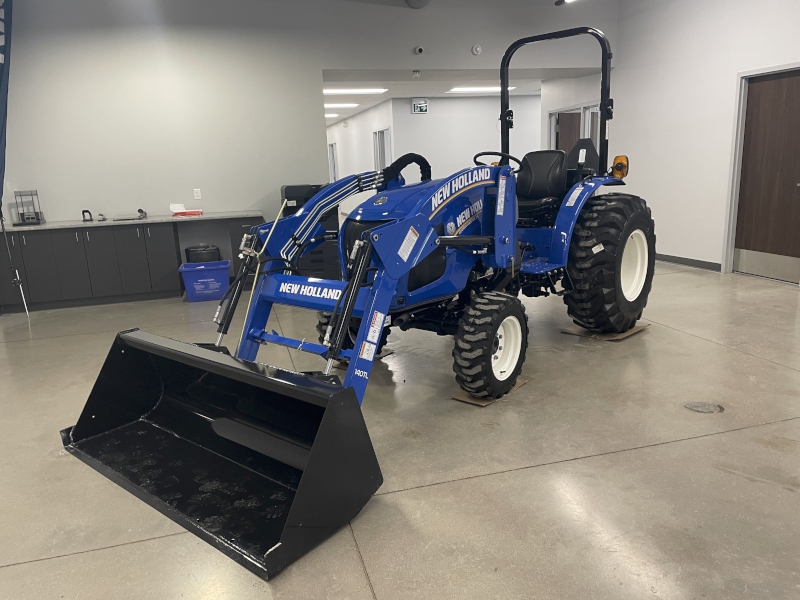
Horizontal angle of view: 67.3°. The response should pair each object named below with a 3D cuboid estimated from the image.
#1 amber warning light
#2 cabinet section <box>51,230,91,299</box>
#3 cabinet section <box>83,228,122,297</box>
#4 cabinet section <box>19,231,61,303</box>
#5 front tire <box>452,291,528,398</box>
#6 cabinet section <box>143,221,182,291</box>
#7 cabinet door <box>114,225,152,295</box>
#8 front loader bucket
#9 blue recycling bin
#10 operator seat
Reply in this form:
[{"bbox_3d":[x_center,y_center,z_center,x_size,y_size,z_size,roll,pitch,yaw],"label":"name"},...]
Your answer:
[{"bbox_3d":[1.721,-1.031,4.683,0.105,0.170,0.070,9,17,40],"label":"amber warning light"},{"bbox_3d":[-3.537,-0.395,6.498,0.300,0.775,0.025,-6,13,-15],"label":"cabinet section"},{"bbox_3d":[-3.245,-0.425,6.575,0.300,0.775,0.025,-6,13,-15],"label":"cabinet section"},{"bbox_3d":[-3.829,-0.365,6.422,0.300,0.775,0.025,-6,13,-15],"label":"cabinet section"},{"bbox_3d":[0.553,0.271,3.596,0.210,0.632,0.632,7,16,37],"label":"front tire"},{"bbox_3d":[-2.662,-0.484,6.728,0.300,0.775,0.025,-6,13,-15],"label":"cabinet section"},{"bbox_3d":[-2.954,-0.455,6.652,0.300,0.775,0.025,-6,13,-15],"label":"cabinet door"},{"bbox_3d":[-0.929,0.544,2.808,1.700,0.570,0.640,9,17,40],"label":"front loader bucket"},{"bbox_3d":[-2.154,-0.203,6.731,0.530,0.400,0.340,-6,13,-15],"label":"blue recycling bin"},{"bbox_3d":[1.078,-0.947,4.896,0.480,0.520,0.520,9,17,40],"label":"operator seat"}]

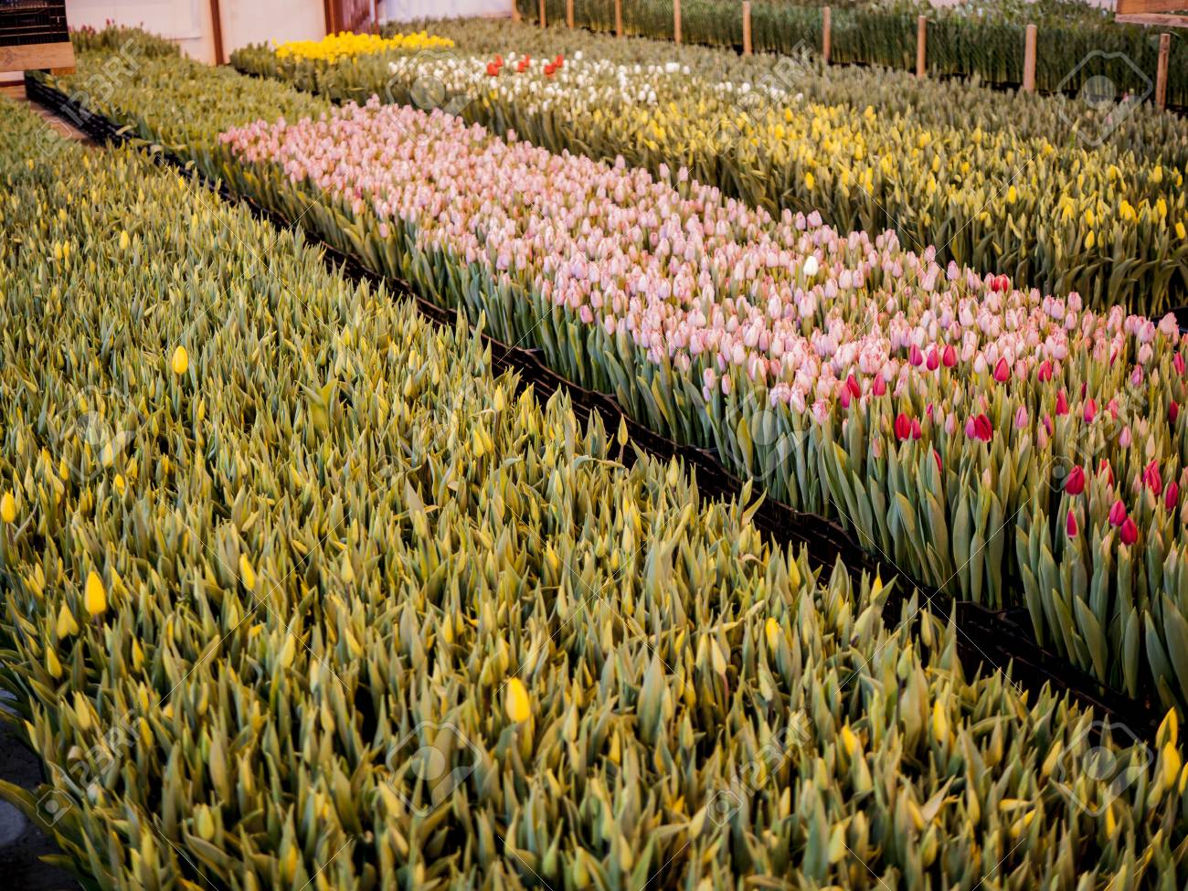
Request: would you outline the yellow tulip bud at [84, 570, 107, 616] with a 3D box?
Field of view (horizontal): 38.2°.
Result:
[{"bbox_3d":[-0.761,0.225,2.620,0.034,0.068,0.034,-6,18,-17],"label":"yellow tulip bud"}]

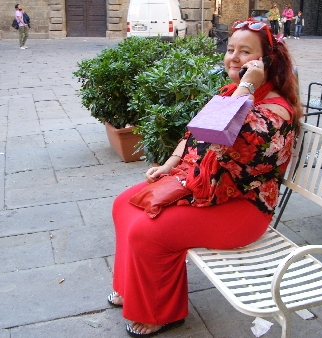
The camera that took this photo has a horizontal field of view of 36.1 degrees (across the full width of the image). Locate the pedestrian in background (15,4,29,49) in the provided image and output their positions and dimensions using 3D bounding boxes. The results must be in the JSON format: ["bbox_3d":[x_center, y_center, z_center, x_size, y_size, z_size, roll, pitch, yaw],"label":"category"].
[{"bbox_3d":[-5.705,-5.828,20.286,0.600,1.750,0.520,2,18,5],"label":"pedestrian in background"}]

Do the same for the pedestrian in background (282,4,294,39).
[{"bbox_3d":[6.404,-7.393,24.826,0.550,1.670,0.400,9,19,25],"label":"pedestrian in background"}]

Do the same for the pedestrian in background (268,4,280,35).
[{"bbox_3d":[5.742,-7.487,25.006,0.520,1.660,0.400,-2,18,-5],"label":"pedestrian in background"}]

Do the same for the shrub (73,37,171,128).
[{"bbox_3d":[-0.330,-0.839,4.747,1.000,0.860,0.950,0,17,0],"label":"shrub"}]

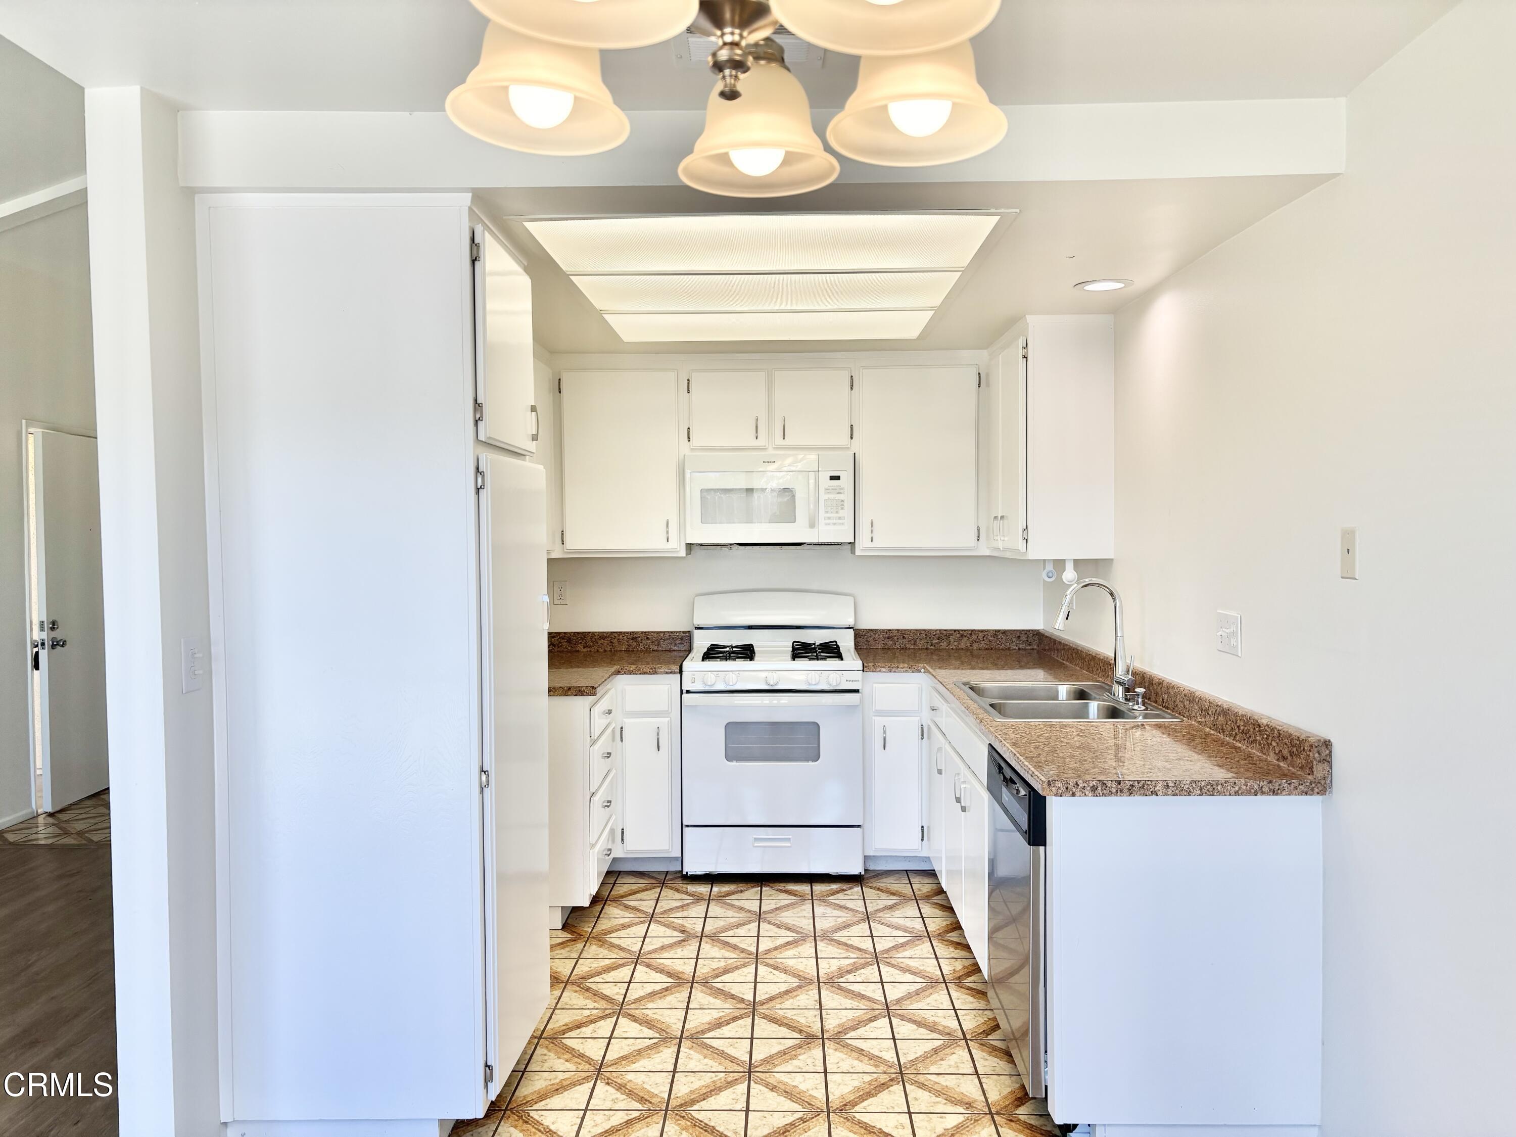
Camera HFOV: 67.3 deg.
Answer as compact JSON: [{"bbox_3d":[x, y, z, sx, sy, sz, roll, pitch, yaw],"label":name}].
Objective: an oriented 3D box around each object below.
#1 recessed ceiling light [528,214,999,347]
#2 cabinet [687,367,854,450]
[{"bbox_3d":[0.028,-0.934,3.784,1.260,0.050,1.900,0,2,1],"label":"recessed ceiling light"},{"bbox_3d":[0.058,-0.724,5.244,0.750,0.387,0.330,0,2,1],"label":"cabinet"}]

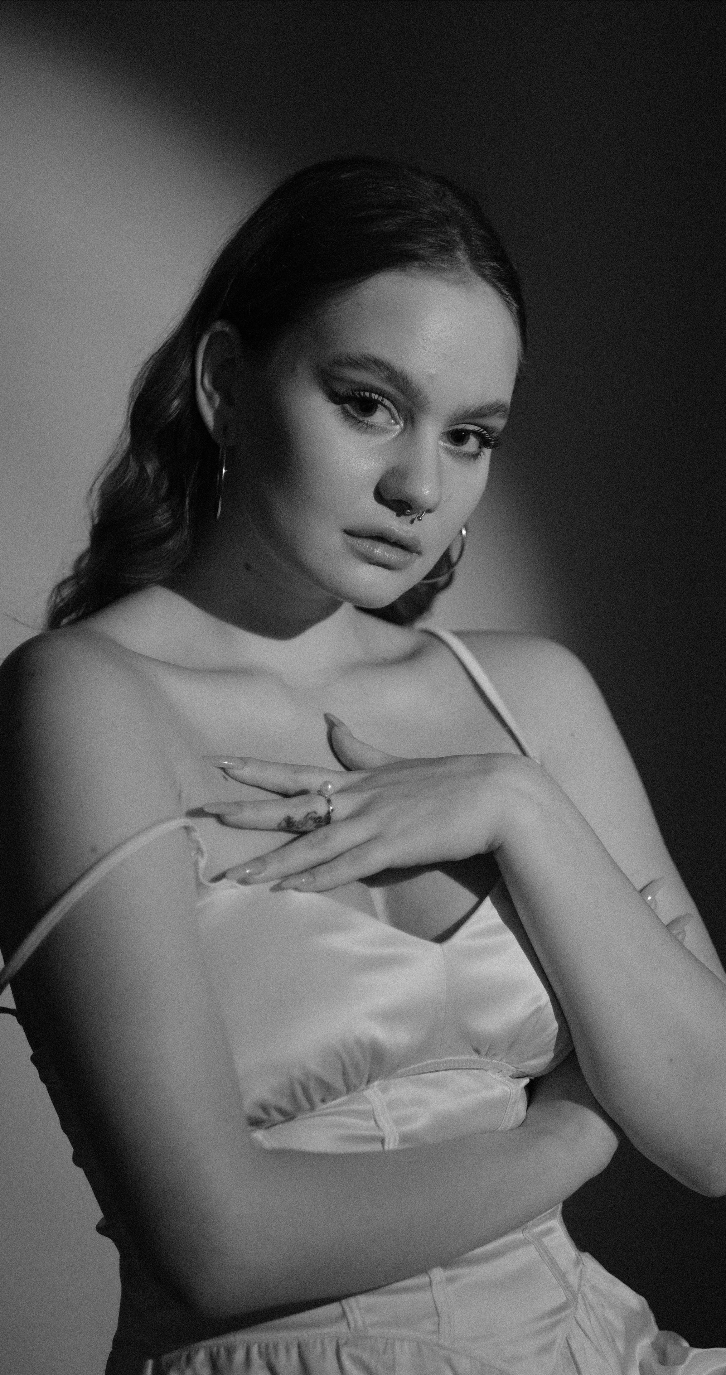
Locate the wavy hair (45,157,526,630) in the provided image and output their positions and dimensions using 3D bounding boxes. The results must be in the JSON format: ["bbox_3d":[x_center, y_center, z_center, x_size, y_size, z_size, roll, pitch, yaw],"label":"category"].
[{"bbox_3d":[-0.043,-0.154,1.740,0.200,0.265,0.215,2,8,-34],"label":"wavy hair"}]

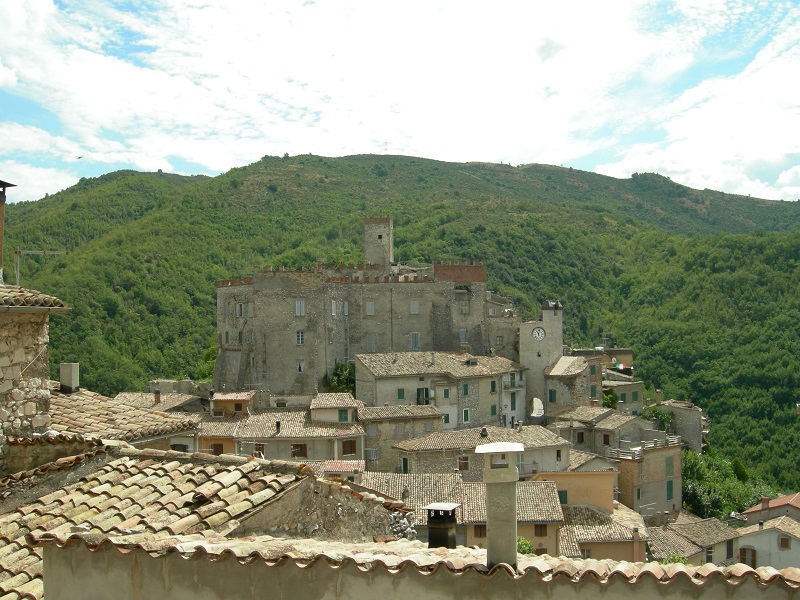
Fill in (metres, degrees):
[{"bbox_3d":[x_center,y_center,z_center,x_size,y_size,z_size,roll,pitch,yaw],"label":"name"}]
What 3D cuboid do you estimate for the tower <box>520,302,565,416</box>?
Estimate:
[{"bbox_3d":[17.800,7.700,103.900,5.300,15.300,4.900,0,2,14],"label":"tower"}]

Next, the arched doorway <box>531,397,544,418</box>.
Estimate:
[{"bbox_3d":[15.865,12.404,96.000,1.600,2.550,0.700,-1,-1,17],"label":"arched doorway"}]

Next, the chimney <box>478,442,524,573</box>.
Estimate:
[{"bbox_3d":[0.815,1.655,6.750,0.390,1.010,0.380,0,2,4],"label":"chimney"}]

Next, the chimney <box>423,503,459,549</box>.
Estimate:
[{"bbox_3d":[0.530,2.850,10.400,0.380,0.570,0.380,0,2,20],"label":"chimney"}]

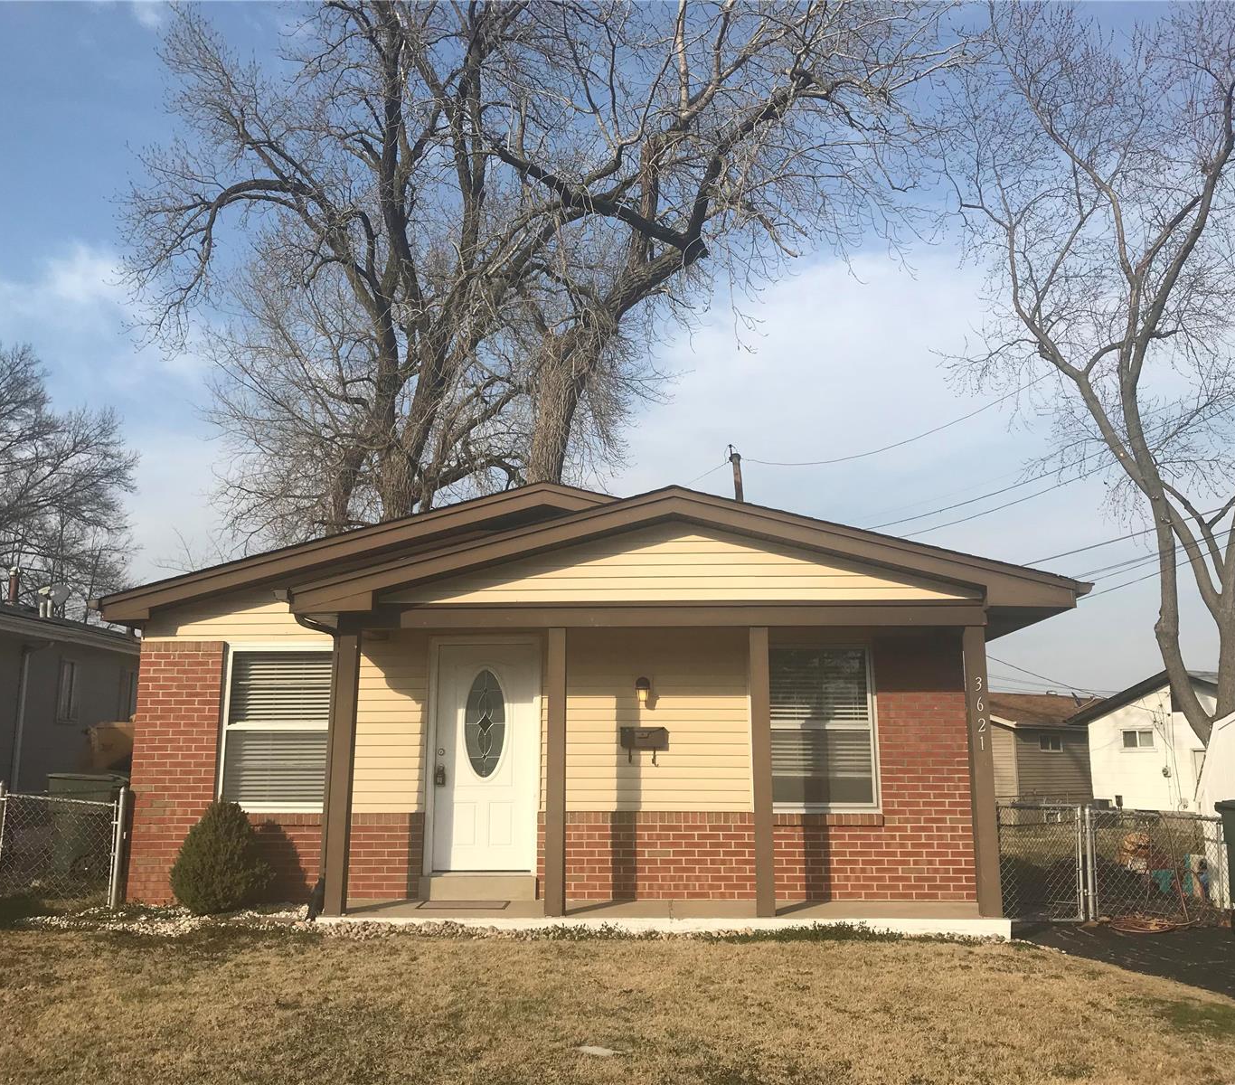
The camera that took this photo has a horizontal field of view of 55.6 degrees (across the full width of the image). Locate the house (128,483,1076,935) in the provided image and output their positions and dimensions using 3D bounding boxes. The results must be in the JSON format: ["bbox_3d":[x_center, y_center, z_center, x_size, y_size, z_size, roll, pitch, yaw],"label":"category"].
[{"bbox_3d":[-0.257,2.257,14.991,8.240,3.770,12.300,0,-11,2],"label":"house"}]

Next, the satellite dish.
[{"bbox_3d":[-10.119,1.025,21.017,0.500,0.620,0.500,-1,-11,7],"label":"satellite dish"}]

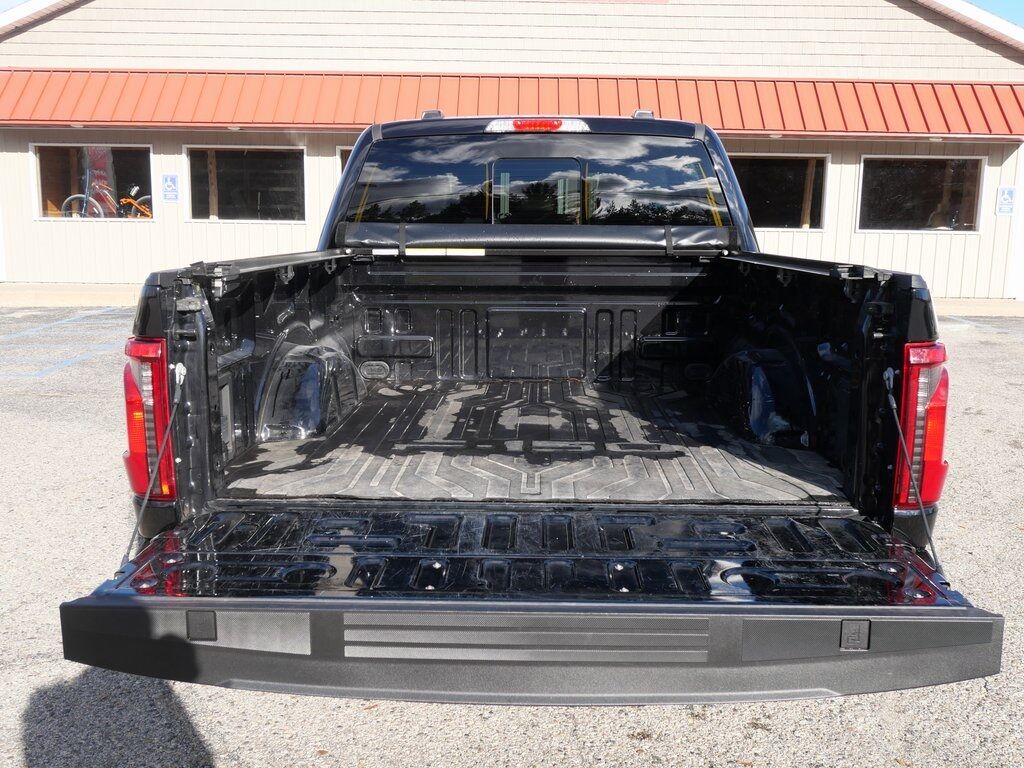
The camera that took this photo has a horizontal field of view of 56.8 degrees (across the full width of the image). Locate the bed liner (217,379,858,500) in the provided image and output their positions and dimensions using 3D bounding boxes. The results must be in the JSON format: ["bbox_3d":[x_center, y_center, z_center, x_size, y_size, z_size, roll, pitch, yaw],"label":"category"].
[{"bbox_3d":[0.079,0.139,3.036,1.540,0.040,1.670,0,10,2],"label":"bed liner"}]

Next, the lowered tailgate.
[{"bbox_3d":[0.035,0.432,1.996,1.690,0.170,0.600,1,10,1],"label":"lowered tailgate"}]

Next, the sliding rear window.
[{"bbox_3d":[0.113,-0.858,4.081,1.650,0.430,0.090,1,-7,1],"label":"sliding rear window"}]

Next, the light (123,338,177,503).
[{"bbox_3d":[-0.849,0.073,2.276,0.130,0.390,0.130,1,10,1],"label":"light"}]

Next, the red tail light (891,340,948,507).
[{"bbox_3d":[0.951,0.091,2.231,0.130,0.390,0.130,1,10,1],"label":"red tail light"}]

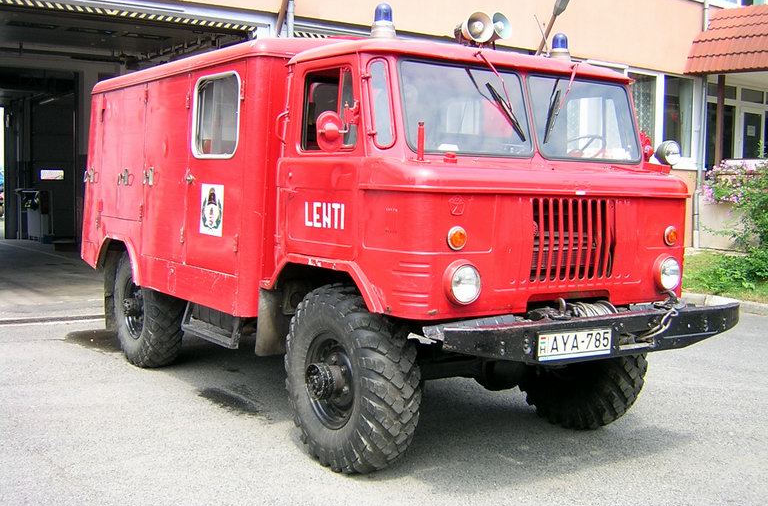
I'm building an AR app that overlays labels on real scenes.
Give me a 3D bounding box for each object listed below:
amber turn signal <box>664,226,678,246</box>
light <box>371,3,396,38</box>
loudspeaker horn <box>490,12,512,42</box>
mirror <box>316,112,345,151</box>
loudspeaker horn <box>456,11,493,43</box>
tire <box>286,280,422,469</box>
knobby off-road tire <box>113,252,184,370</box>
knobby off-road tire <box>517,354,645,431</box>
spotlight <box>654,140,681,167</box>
[{"bbox_3d":[1.688,-0.101,5.210,0.115,0.115,0.055,-2,5,-34],"label":"amber turn signal"},{"bbox_3d":[-0.001,-1.303,4.973,0.146,0.192,0.146,1,4,0],"label":"light"},{"bbox_3d":[0.650,-1.376,5.510,0.190,0.190,0.220,-3,-3,-43],"label":"loudspeaker horn"},{"bbox_3d":[-0.280,-0.635,4.660,0.143,0.218,0.070,1,4,-1],"label":"mirror"},{"bbox_3d":[0.521,-1.340,5.357,0.190,0.190,0.220,-1,2,-28],"label":"loudspeaker horn"},{"bbox_3d":[-0.195,0.697,4.968,0.330,1.041,1.053,-1,5,-33],"label":"tire"},{"bbox_3d":[-2.033,0.454,7.698,0.330,1.041,1.053,-2,5,-34],"label":"knobby off-road tire"},{"bbox_3d":[1.298,0.657,5.987,0.330,1.041,1.053,-1,5,-33],"label":"knobby off-road tire"},{"bbox_3d":[1.712,-0.605,5.419,0.160,0.160,0.125,-2,5,-34],"label":"spotlight"}]

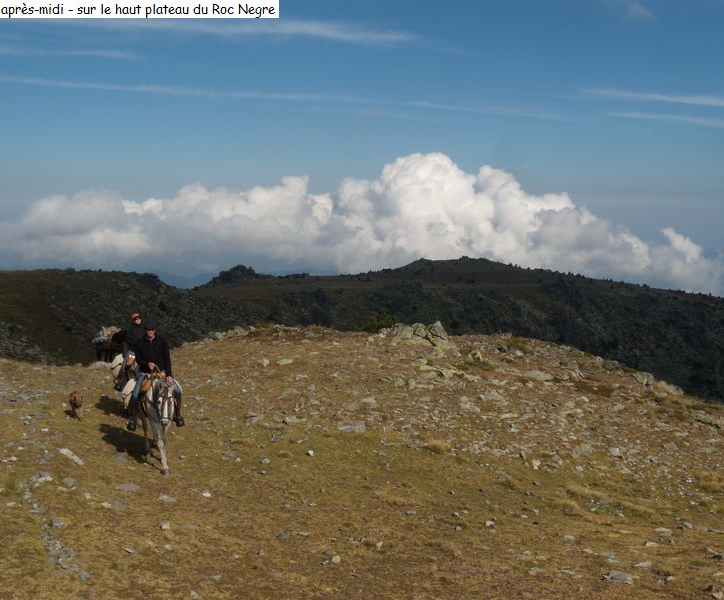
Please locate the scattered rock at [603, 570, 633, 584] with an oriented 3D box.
[{"bbox_3d":[2.096,2.268,6.800,0.230,0.070,0.170,0,3,0],"label":"scattered rock"}]

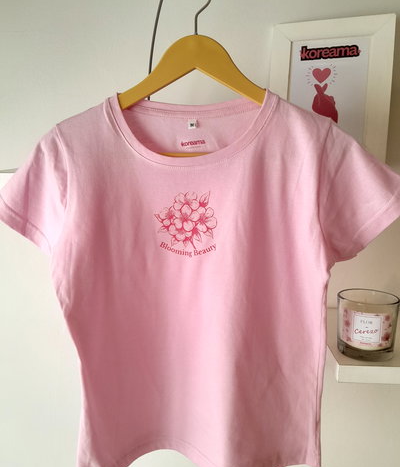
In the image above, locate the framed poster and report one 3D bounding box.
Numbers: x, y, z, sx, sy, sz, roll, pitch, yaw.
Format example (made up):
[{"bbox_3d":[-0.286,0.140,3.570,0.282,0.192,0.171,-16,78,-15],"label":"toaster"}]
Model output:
[{"bbox_3d":[0.239,-0.252,0.746,0.220,0.285,0.020,3,7,12],"label":"framed poster"}]

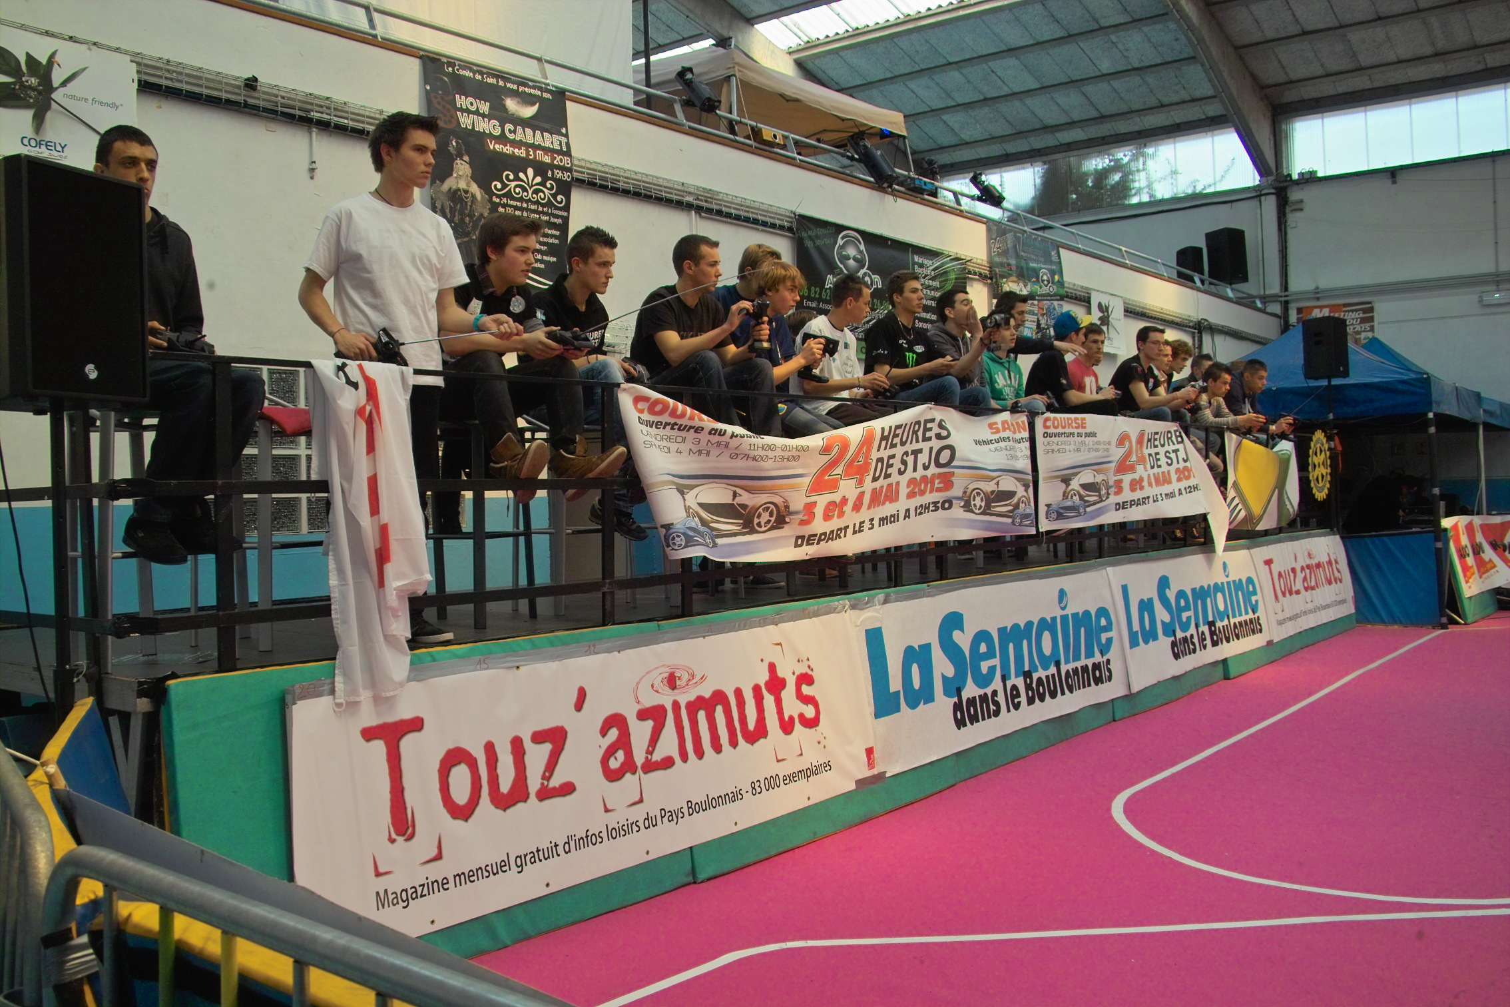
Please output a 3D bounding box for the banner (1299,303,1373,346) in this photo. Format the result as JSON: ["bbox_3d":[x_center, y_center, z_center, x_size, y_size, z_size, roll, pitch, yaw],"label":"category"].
[{"bbox_3d":[7.853,-2.339,17.622,1.000,0.700,0.040,0,1,39],"label":"banner"}]

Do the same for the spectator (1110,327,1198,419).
[{"bbox_3d":[3.156,-0.671,10.268,0.770,1.400,0.500,0,1,31],"label":"spectator"}]

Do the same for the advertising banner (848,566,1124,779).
[{"bbox_3d":[1.429,0.860,7.226,0.050,0.800,2.950,-11,-5,38],"label":"advertising banner"}]

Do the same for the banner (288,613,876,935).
[{"bbox_3d":[-0.413,0.917,4.885,0.040,0.820,2.940,-11,-6,39],"label":"banner"}]

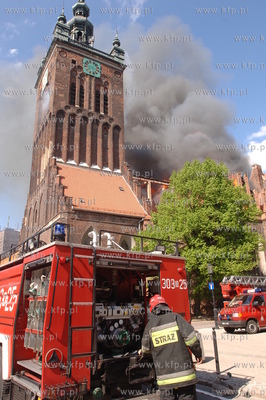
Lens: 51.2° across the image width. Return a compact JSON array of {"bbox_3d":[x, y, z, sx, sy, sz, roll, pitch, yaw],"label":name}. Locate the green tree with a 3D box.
[{"bbox_3d":[6.360,2.800,25.380,10.590,14.450,9.990,-1,-19,0],"label":"green tree"}]

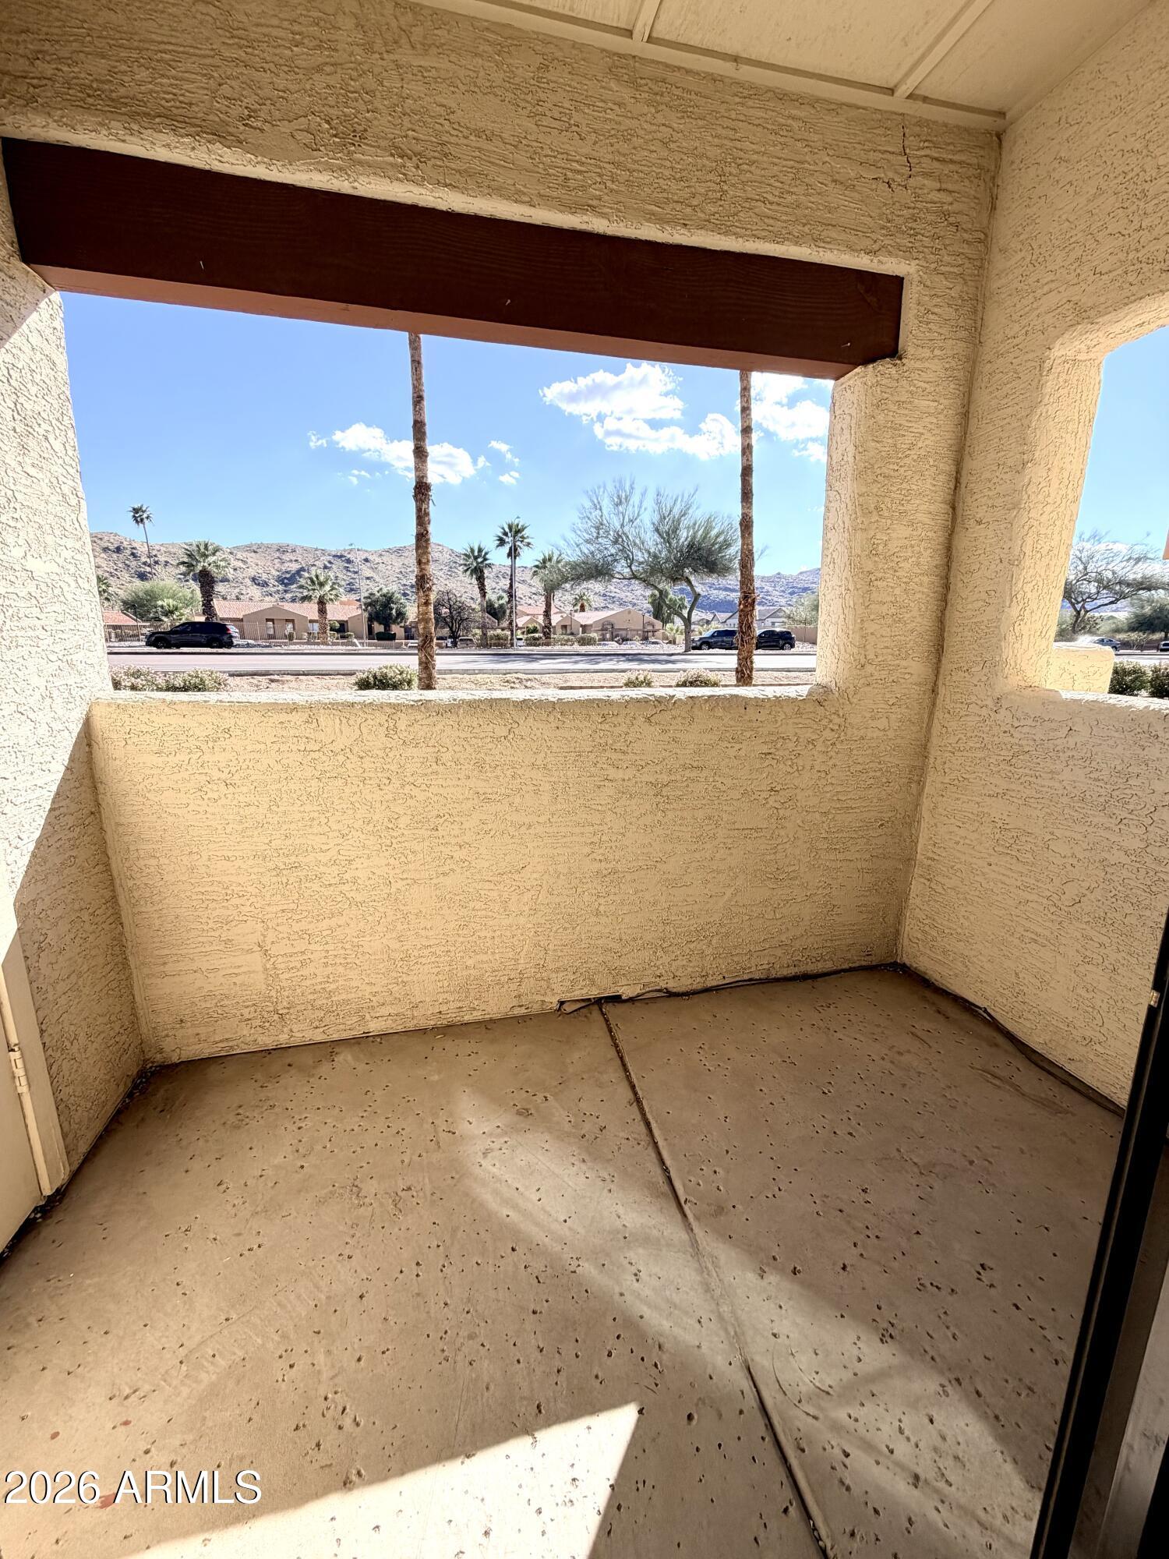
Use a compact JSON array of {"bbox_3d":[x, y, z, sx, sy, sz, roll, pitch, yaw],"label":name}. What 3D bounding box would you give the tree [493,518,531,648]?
[{"bbox_3d":[-5.905,-15.912,51.376,3.000,10.072,3.000,-3,13,-12],"label":"tree"}]

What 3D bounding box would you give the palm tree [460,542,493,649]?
[{"bbox_3d":[-8.648,-15.041,51.575,2.600,8.285,2.600,-3,13,-12],"label":"palm tree"}]

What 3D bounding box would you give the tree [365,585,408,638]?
[{"bbox_3d":[-20.388,-16.886,64.382,4.300,5.536,4.300,-3,13,-12],"label":"tree"}]

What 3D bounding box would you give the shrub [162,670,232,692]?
[{"bbox_3d":[-8.701,-2.199,14.045,1.350,0.489,1.250,-3,13,-12],"label":"shrub"}]

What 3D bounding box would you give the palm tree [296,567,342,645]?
[{"bbox_3d":[-22.357,-14.601,53.296,3.550,6.309,3.550,-3,13,-12],"label":"palm tree"}]

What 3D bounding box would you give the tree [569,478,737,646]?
[{"bbox_3d":[4.722,-13.990,41.803,11.000,10.725,10.000,-3,13,-12],"label":"tree"}]

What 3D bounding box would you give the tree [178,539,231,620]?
[{"bbox_3d":[-28.894,-14.173,48.128,3.600,7.815,3.600,-3,13,-12],"label":"tree"}]

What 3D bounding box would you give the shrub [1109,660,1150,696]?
[{"bbox_3d":[12.249,-2.275,14.119,0.880,0.729,0.880,-3,13,-12],"label":"shrub"}]

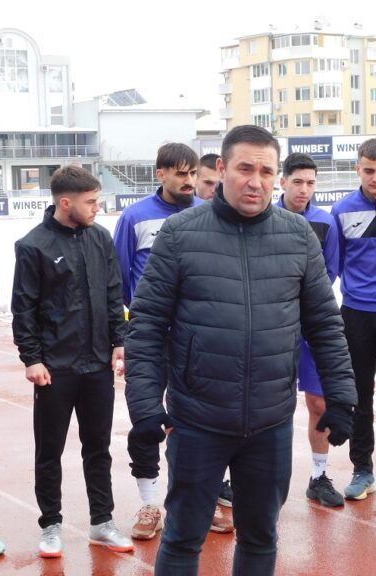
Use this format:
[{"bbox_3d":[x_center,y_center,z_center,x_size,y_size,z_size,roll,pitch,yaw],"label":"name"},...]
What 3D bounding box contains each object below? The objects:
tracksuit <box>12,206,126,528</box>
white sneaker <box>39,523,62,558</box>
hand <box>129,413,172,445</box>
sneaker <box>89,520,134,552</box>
[{"bbox_3d":[-0.544,0.367,6.039,0.530,1.490,0.340,-4,5,-27],"label":"tracksuit"},{"bbox_3d":[-0.627,1.152,6.028,0.105,0.110,0.285,-2,4,-2],"label":"white sneaker"},{"bbox_3d":[-0.113,0.419,3.900,0.125,0.105,0.130,-2,4,-6],"label":"hand"},{"bbox_3d":[-0.362,1.142,6.072,0.285,0.110,0.105,2,6,44],"label":"sneaker"}]

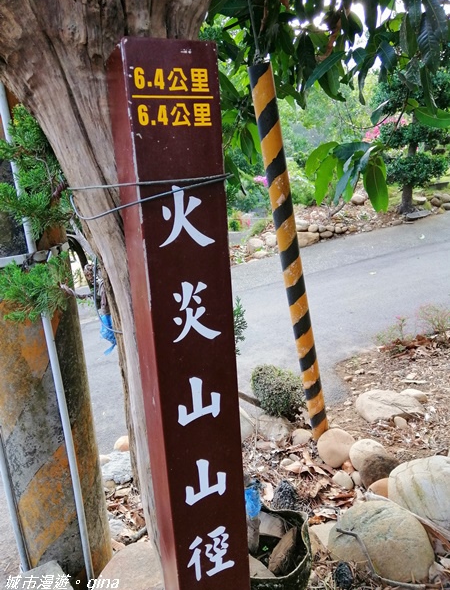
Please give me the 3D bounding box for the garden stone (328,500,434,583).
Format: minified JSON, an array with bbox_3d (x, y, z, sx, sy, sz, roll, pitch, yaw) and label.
[{"bbox_3d":[0.562,0.885,1.619,0.380,0.240,0.300,0,13,19],"label":"garden stone"}]

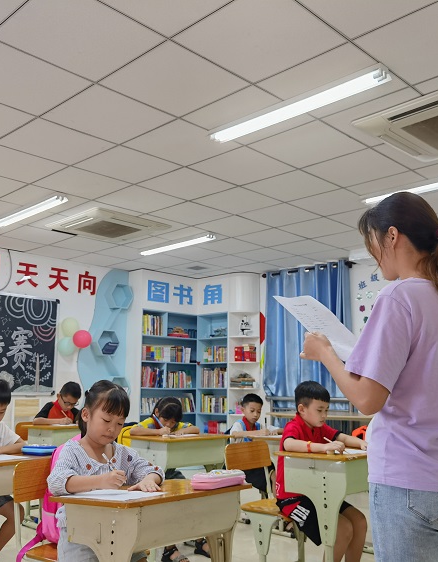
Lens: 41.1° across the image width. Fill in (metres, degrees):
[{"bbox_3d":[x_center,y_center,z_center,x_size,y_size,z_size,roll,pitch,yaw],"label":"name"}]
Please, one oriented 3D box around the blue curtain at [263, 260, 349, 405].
[{"bbox_3d":[1.163,0.799,7.751,1.420,2.030,0.140,-9,-13,44],"label":"blue curtain"}]

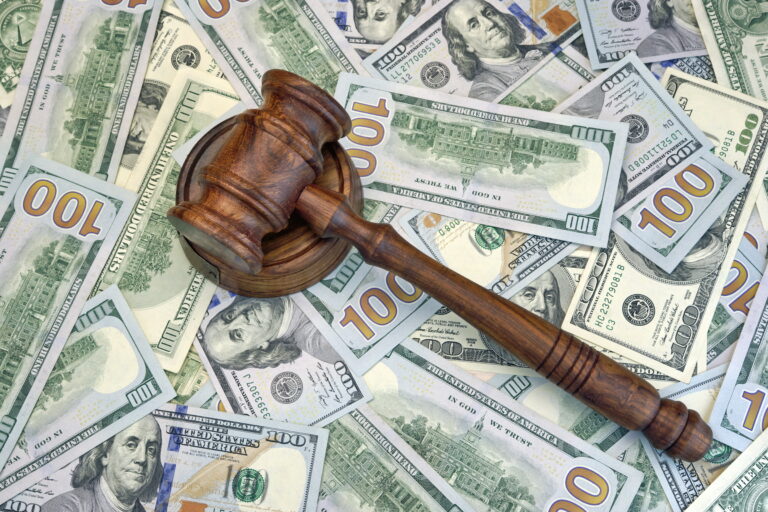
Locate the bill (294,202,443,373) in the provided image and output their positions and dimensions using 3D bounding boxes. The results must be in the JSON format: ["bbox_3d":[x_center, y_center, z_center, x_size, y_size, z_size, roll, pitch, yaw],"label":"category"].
[{"bbox_3d":[-0.037,-0.018,0.496,0.066,0.003,0.156,-40,76,-9],"label":"bill"}]

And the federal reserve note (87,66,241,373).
[{"bbox_3d":[-0.106,-0.022,0.499,0.066,0.003,0.156,18,75,7],"label":"federal reserve note"}]

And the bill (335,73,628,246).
[{"bbox_3d":[0.045,-0.051,0.501,0.156,0.004,0.066,12,74,6],"label":"bill"}]

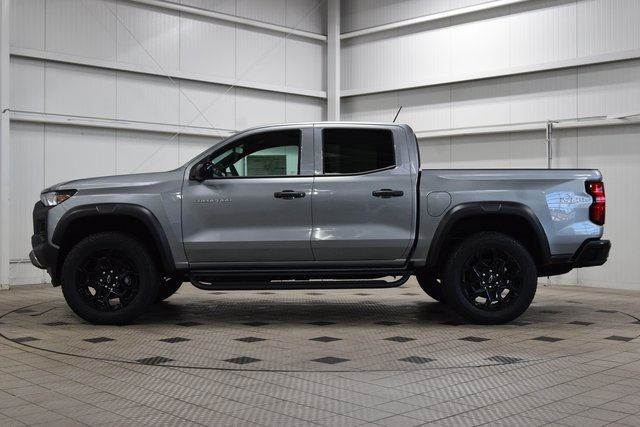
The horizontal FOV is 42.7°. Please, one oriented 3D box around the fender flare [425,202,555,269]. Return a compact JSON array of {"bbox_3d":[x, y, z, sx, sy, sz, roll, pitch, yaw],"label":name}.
[{"bbox_3d":[1.478,0.193,7.200,1.110,0.600,0.140,0,0,-2],"label":"fender flare"}]

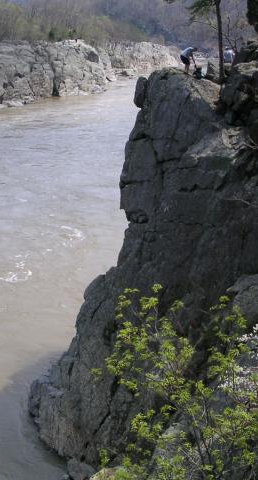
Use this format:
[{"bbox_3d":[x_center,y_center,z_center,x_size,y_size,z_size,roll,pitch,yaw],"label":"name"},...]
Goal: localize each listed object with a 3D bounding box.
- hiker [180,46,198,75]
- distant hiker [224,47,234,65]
[{"bbox_3d":[3.164,-9.381,36.800,0.880,1.380,0.520,3,17,12],"label":"hiker"},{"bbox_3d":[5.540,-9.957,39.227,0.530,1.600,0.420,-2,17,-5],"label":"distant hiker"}]

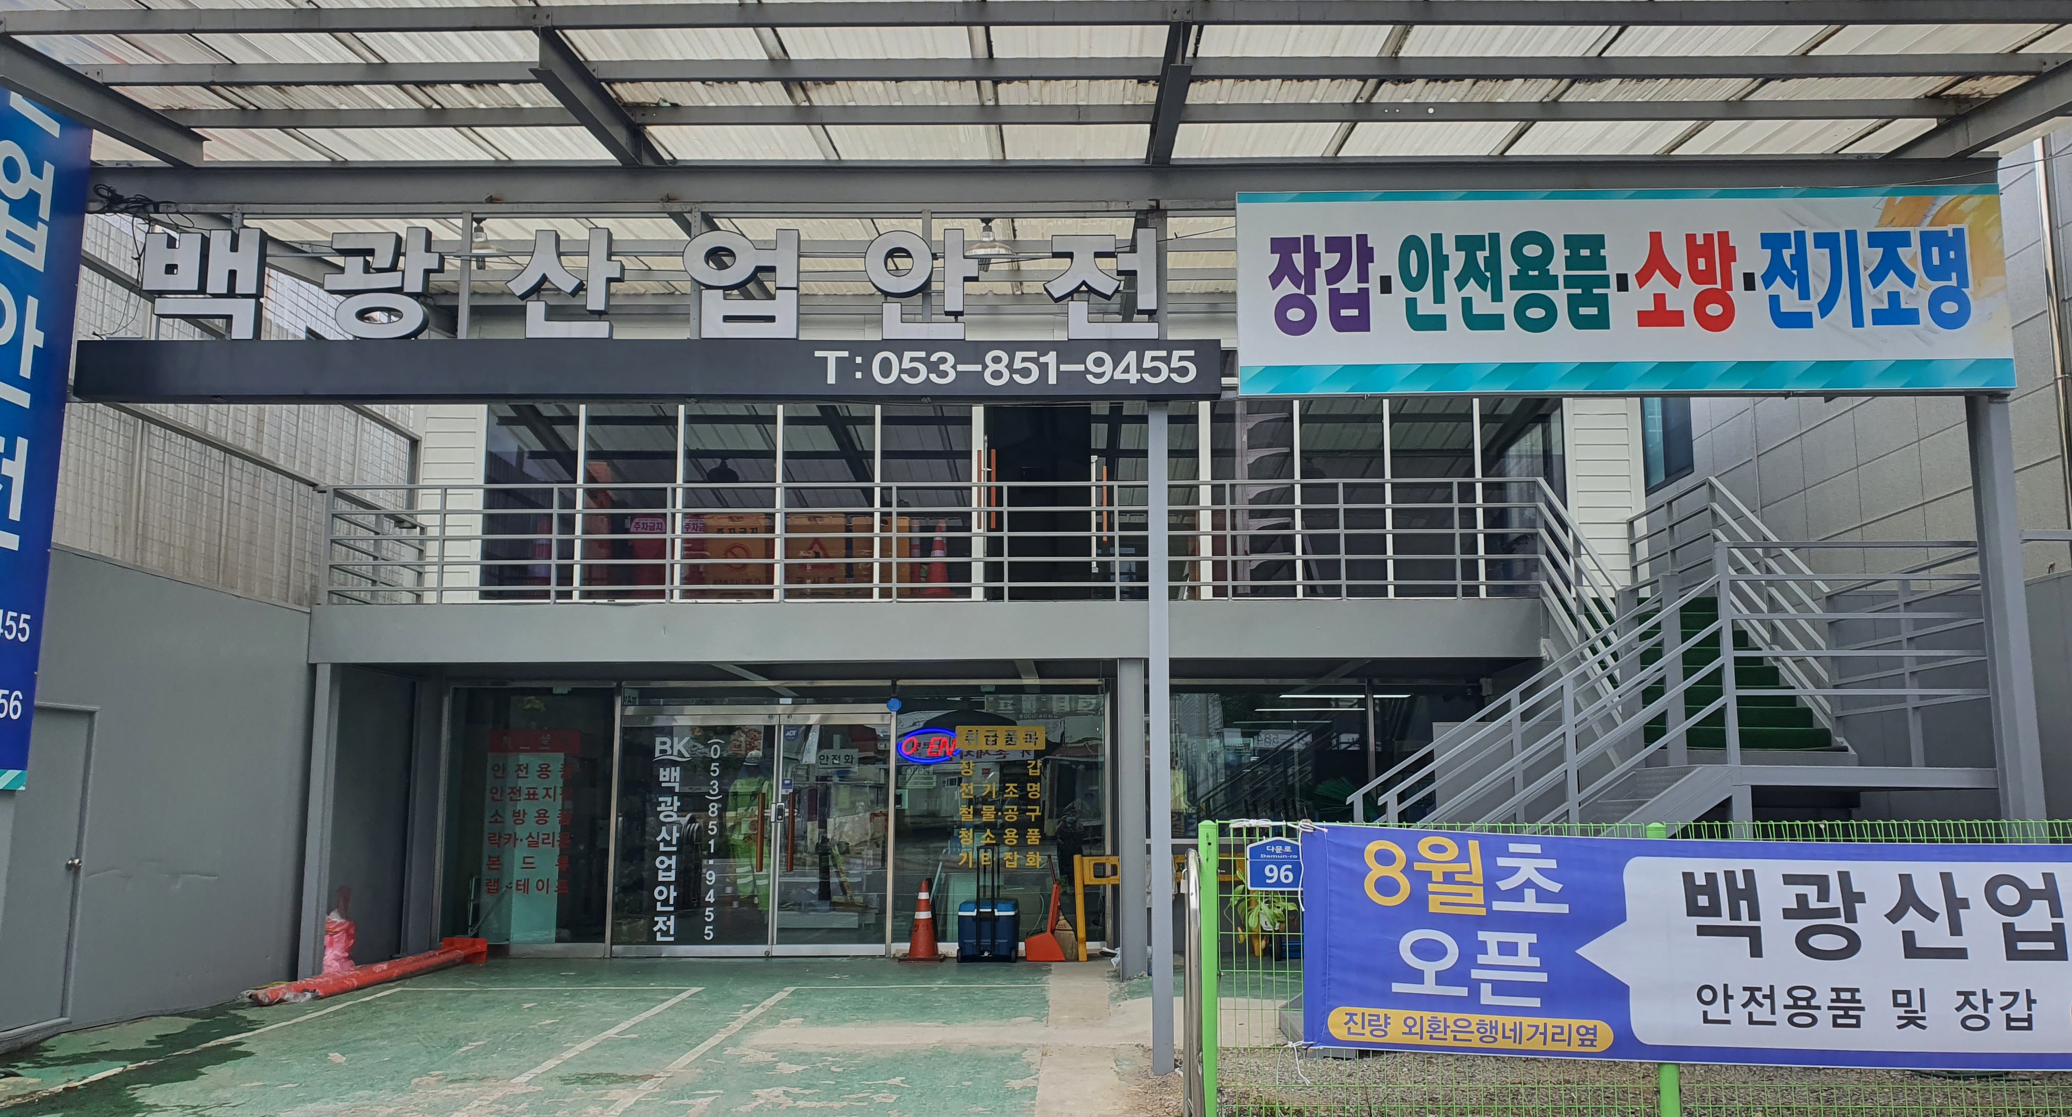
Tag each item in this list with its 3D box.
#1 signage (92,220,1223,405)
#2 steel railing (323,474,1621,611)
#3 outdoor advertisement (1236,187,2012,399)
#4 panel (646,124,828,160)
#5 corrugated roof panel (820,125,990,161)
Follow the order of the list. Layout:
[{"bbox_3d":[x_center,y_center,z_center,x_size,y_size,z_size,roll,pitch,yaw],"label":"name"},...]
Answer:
[{"bbox_3d":[-2.249,-1.433,8.984,6.620,1.030,0.250,0,-9,1],"label":"signage"},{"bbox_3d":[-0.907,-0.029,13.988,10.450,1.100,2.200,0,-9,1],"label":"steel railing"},{"bbox_3d":[3.370,-1.552,8.933,4.400,1.220,0.120,0,-9,1],"label":"outdoor advertisement"},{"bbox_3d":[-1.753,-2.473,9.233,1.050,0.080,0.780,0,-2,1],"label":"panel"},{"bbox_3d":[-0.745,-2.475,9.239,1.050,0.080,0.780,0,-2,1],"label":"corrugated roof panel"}]

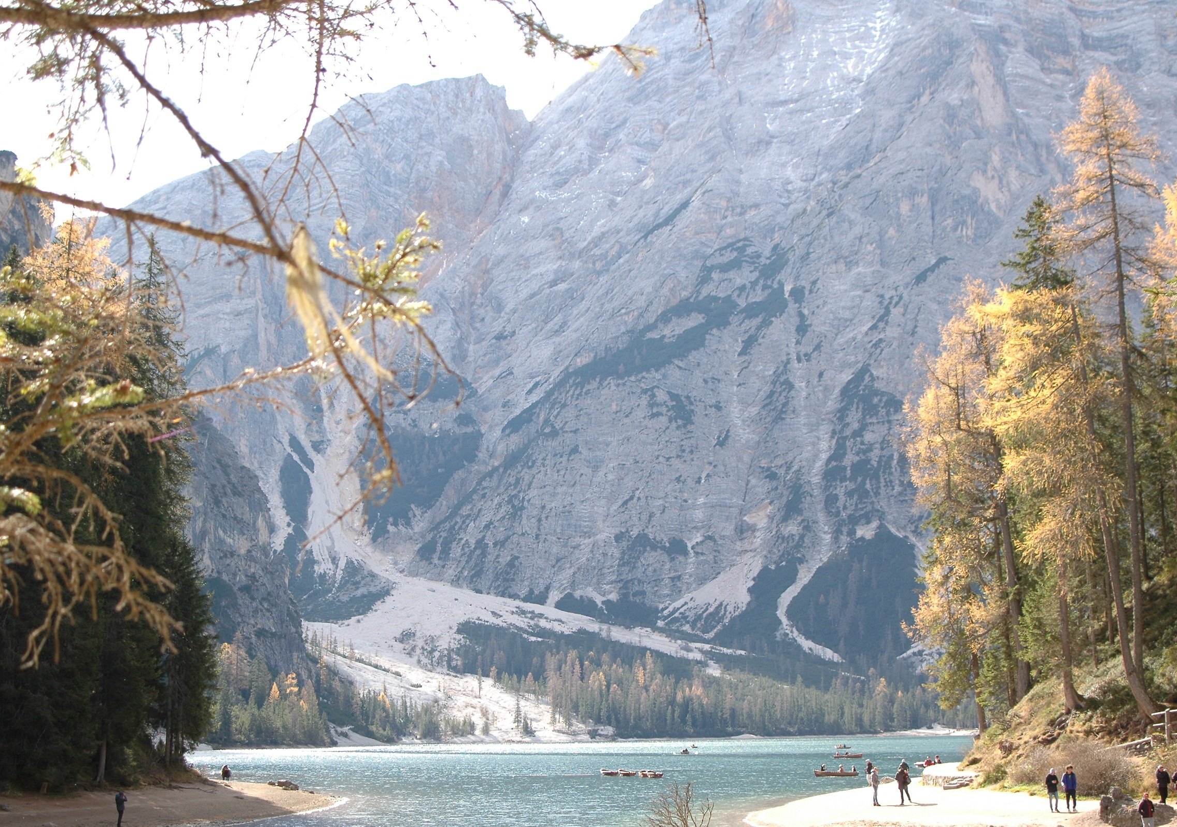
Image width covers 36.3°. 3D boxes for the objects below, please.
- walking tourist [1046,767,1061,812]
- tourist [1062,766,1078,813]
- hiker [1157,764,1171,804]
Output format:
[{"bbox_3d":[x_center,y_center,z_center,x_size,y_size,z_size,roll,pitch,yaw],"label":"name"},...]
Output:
[{"bbox_3d":[17.665,14.366,68.442,0.470,1.654,0.380,3,-10,-18],"label":"walking tourist"},{"bbox_3d":[18.293,14.310,68.453,0.530,1.774,0.380,-1,-10,5],"label":"tourist"},{"bbox_3d":[24.528,15.865,76.642,0.500,1.646,0.380,0,-10,0],"label":"hiker"}]

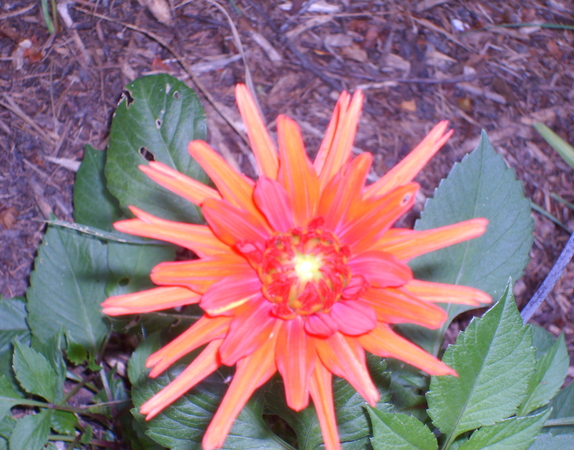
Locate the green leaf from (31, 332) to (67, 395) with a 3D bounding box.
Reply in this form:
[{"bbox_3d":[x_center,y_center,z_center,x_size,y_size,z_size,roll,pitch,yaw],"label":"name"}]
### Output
[{"bbox_3d":[-0.107,0.062,0.820,0.016,0.009,0.029,-19,73,-13],"label":"green leaf"}]

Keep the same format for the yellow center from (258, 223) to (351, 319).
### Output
[{"bbox_3d":[0.006,0.017,0.660,0.034,0.017,0.035,0,80,0],"label":"yellow center"}]

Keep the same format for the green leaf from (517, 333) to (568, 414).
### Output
[{"bbox_3d":[0.097,0.057,0.690,0.017,0.008,0.040,29,67,7],"label":"green leaf"}]

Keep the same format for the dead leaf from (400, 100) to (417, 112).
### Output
[{"bbox_3d":[0.056,-0.055,0.840,0.008,0.003,0.007,0,53,0],"label":"dead leaf"}]

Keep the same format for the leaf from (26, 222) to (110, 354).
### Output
[{"bbox_3d":[-0.086,0.024,0.735,0.032,0.010,0.065,-17,65,-8],"label":"leaf"}]

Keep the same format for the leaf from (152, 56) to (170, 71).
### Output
[{"bbox_3d":[-0.066,-0.085,0.955,0.010,0.003,0.007,24,59,16],"label":"leaf"}]

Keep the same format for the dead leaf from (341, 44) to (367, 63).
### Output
[{"bbox_3d":[0.036,-0.090,0.960,0.014,0.004,0.009,14,56,10],"label":"dead leaf"}]

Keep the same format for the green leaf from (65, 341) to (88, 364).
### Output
[{"bbox_3d":[-0.097,0.059,0.840,0.010,0.006,0.010,-12,67,-5],"label":"green leaf"}]

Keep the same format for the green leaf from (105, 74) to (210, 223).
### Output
[{"bbox_3d":[-0.055,-0.032,0.780,0.042,0.014,0.070,-20,75,-2],"label":"green leaf"}]

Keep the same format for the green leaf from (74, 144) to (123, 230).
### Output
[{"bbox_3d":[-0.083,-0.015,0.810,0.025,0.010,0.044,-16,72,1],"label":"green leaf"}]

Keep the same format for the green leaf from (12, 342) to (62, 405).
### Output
[{"bbox_3d":[-0.096,0.055,0.690,0.015,0.006,0.030,-28,72,-17],"label":"green leaf"}]

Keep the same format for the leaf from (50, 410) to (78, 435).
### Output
[{"bbox_3d":[-0.084,0.075,0.690,0.013,0.004,0.009,38,69,17],"label":"leaf"}]

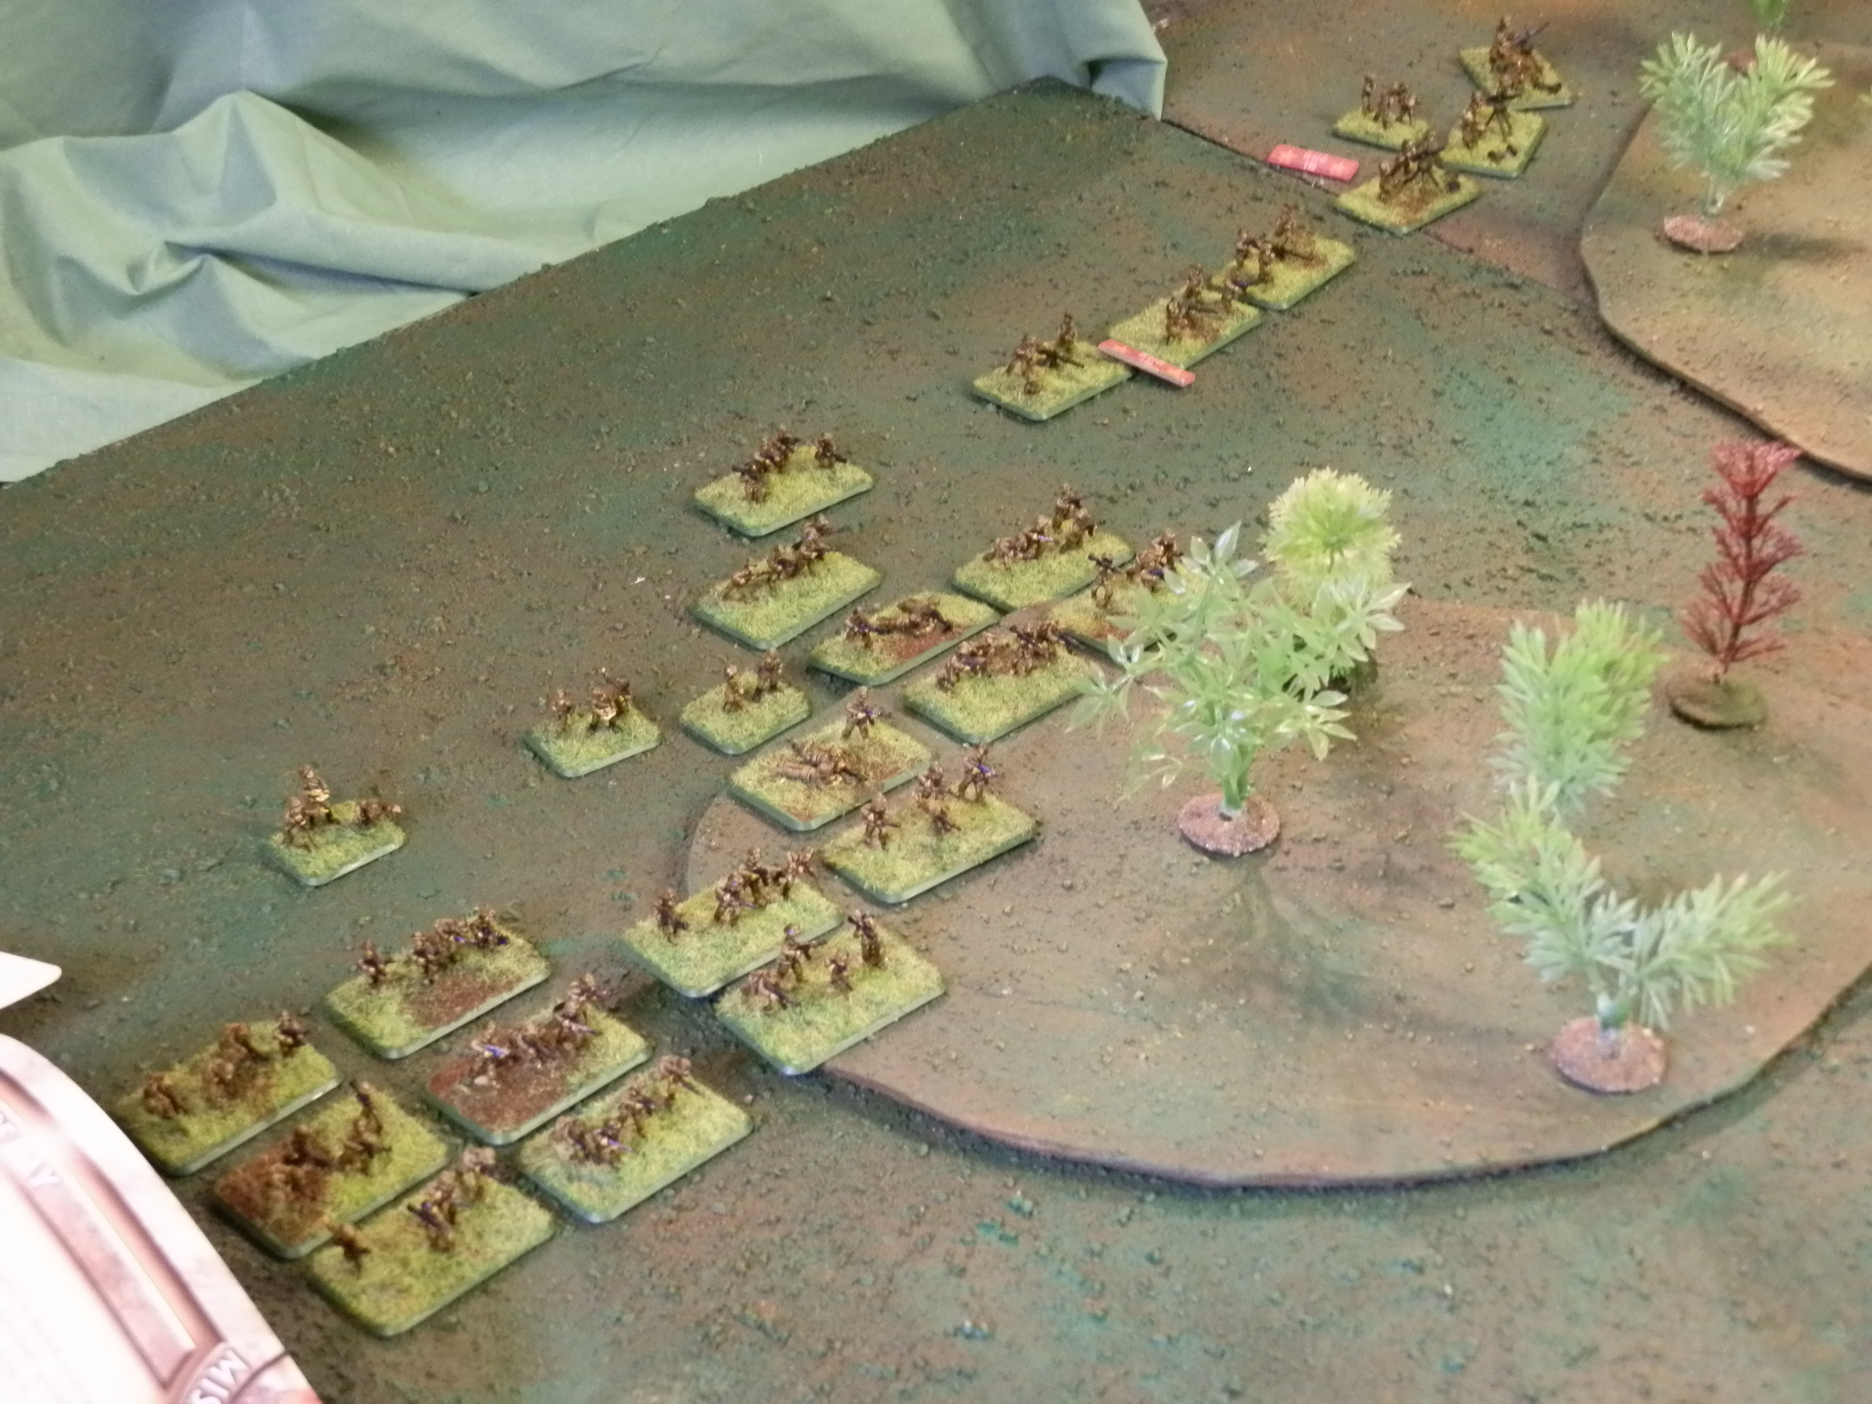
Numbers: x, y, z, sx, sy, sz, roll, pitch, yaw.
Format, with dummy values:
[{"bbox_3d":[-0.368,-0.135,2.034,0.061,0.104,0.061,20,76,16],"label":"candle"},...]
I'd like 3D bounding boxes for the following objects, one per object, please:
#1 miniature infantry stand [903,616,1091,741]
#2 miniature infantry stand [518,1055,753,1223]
[{"bbox_3d":[0.018,-0.011,0.906,0.050,0.020,0.032,-27,42,-32],"label":"miniature infantry stand"},{"bbox_3d":[-0.070,0.095,0.757,0.050,0.018,0.033,-29,41,-34],"label":"miniature infantry stand"}]

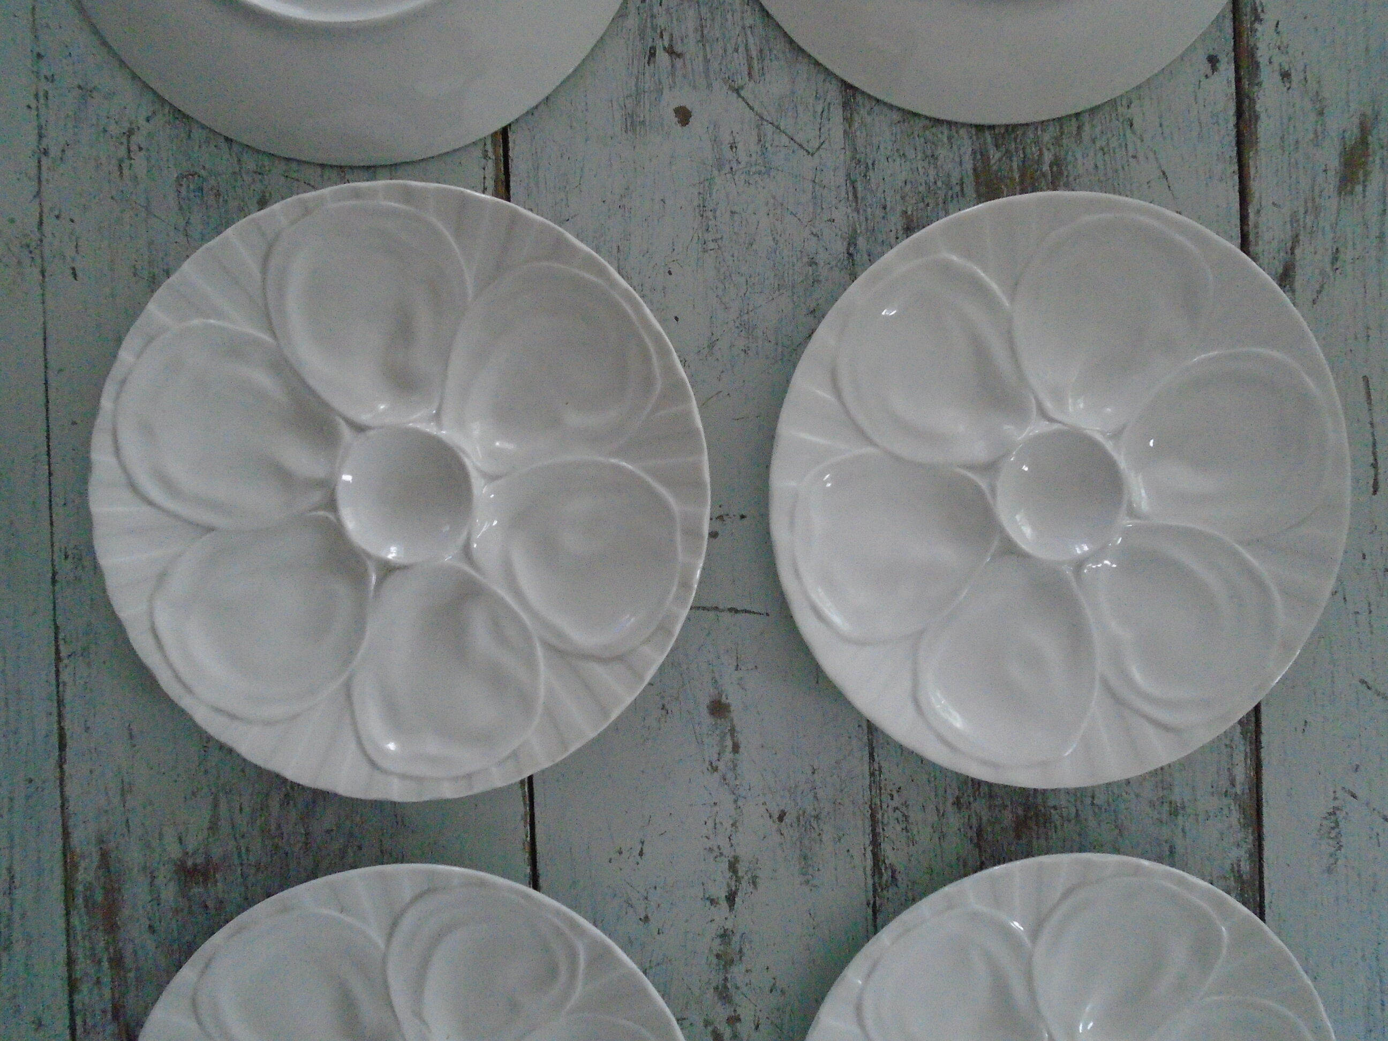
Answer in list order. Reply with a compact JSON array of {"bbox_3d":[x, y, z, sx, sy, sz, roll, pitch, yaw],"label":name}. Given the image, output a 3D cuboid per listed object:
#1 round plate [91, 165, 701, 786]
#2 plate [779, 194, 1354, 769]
[{"bbox_3d":[-0.116,-0.010,0.426,0.245,0.026,0.245,0,94,-3],"label":"round plate"},{"bbox_3d":[0.152,-0.011,0.441,0.245,0.026,0.245,0,94,-3],"label":"plate"}]

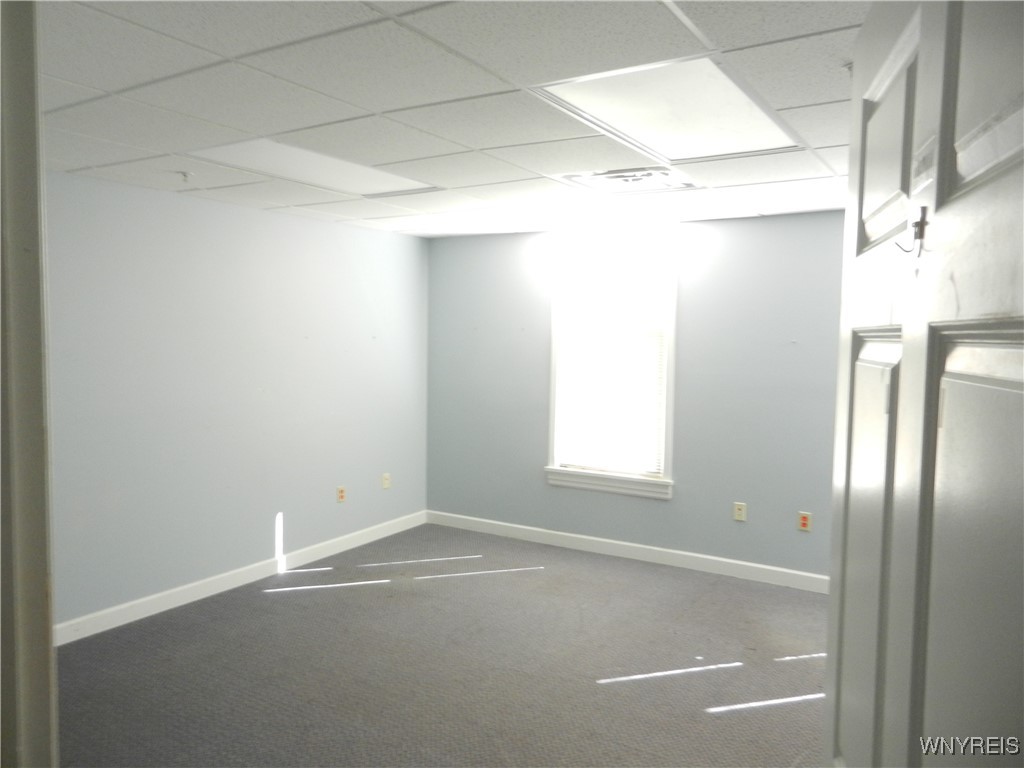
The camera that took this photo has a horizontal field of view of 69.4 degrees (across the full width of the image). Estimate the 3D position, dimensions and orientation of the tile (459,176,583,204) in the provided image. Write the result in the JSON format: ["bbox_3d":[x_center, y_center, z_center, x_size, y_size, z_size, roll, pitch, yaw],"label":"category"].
[{"bbox_3d":[0.057,-1.061,4.080,0.600,0.020,0.600,4,5,32],"label":"tile"}]

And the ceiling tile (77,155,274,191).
[{"bbox_3d":[-1.625,-1.058,3.698,0.653,0.022,0.605,3,5,32],"label":"ceiling tile"}]

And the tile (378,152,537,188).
[{"bbox_3d":[-0.248,-1.026,3.554,0.605,0.022,0.605,3,5,32],"label":"tile"}]

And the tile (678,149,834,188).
[{"bbox_3d":[1.109,-0.996,3.422,0.605,0.022,0.605,3,5,32],"label":"tile"}]

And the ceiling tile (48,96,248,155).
[{"bbox_3d":[-1.432,-1.002,2.897,0.600,0.020,0.600,4,5,32],"label":"ceiling tile"}]

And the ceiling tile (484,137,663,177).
[{"bbox_3d":[0.267,-0.999,3.261,0.600,0.020,0.600,4,5,32],"label":"ceiling tile"}]

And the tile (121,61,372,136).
[{"bbox_3d":[-0.897,-0.962,2.524,0.605,0.022,0.605,3,5,32],"label":"tile"}]

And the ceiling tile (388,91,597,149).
[{"bbox_3d":[-0.061,-0.968,2.748,0.600,0.020,0.600,4,5,32],"label":"ceiling tile"}]

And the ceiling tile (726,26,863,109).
[{"bbox_3d":[0.975,-0.900,2.069,0.605,0.022,0.605,3,5,32],"label":"ceiling tile"}]

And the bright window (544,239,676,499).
[{"bbox_3d":[0.698,-0.117,5.382,1.000,1.780,0.100,4,5,32],"label":"bright window"}]

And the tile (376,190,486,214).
[{"bbox_3d":[-0.465,-1.094,4.411,0.600,0.020,0.600,4,5,32],"label":"tile"}]

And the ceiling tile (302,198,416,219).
[{"bbox_3d":[-0.955,-1.121,4.715,0.605,0.022,0.605,3,5,32],"label":"ceiling tile"}]

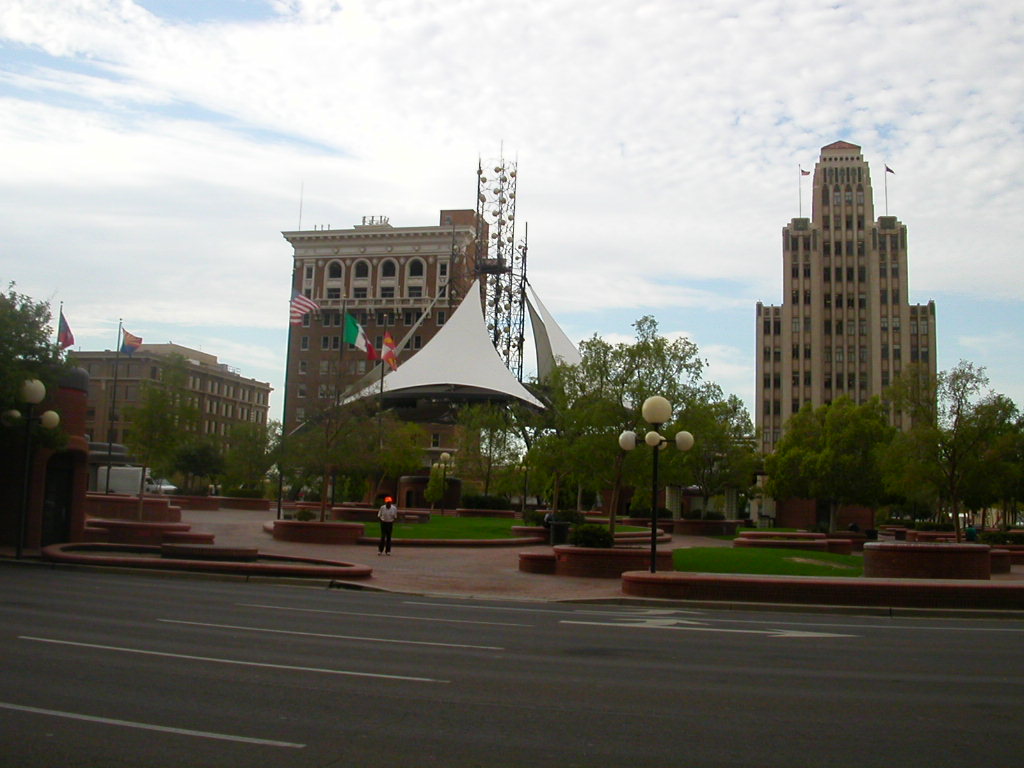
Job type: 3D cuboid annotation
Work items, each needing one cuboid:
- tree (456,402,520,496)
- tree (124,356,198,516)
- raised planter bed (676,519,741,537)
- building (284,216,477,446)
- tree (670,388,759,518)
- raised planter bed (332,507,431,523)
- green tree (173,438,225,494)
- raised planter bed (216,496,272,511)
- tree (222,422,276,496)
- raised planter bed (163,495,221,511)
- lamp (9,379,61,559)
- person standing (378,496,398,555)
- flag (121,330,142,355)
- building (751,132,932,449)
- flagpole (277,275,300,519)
[{"bbox_3d":[-1.827,5.141,82.000,4.800,6.887,4.800,2,-7,-1],"label":"tree"},{"bbox_3d":[-13.606,2.076,42.365,2.900,6.460,2.900,0,-7,15],"label":"tree"},{"bbox_3d":[10.238,7.498,57.101,3.300,0.770,2.200,0,-7,15],"label":"raised planter bed"},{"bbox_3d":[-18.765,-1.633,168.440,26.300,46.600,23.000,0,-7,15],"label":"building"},{"bbox_3d":[11.155,3.808,60.000,4.600,6.995,4.600,1,-7,11],"label":"tree"},{"bbox_3d":[-6.260,6.284,52.500,4.400,0.700,2.200,0,-7,15],"label":"raised planter bed"},{"bbox_3d":[-23.487,6.406,82.000,3.900,4.700,3.900,0,-7,15],"label":"green tree"},{"bbox_3d":[-16.873,7.423,67.908,3.300,0.760,1.800,0,-7,15],"label":"raised planter bed"},{"bbox_3d":[-18.935,5.473,79.000,3.800,5.233,3.800,4,-7,-13],"label":"tree"},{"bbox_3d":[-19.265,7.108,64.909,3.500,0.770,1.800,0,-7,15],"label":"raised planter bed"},{"bbox_3d":[-10.994,1.907,24.814,1.550,4.050,1.550,0,-7,15],"label":"lamp"},{"bbox_3d":[-3.722,4.278,33.000,0.508,1.736,0.400,3,-7,-6],"label":"person standing"},{"bbox_3d":[-22.915,-2.533,66.000,1.350,1.500,0.500,5,-7,-19],"label":"flag"},{"bbox_3d":[45.493,-6.636,151.258,22.300,55.600,21.500,0,-7,15],"label":"building"},{"bbox_3d":[-10.508,0.746,51.000,0.200,11.800,0.200,0,-7,15],"label":"flagpole"}]

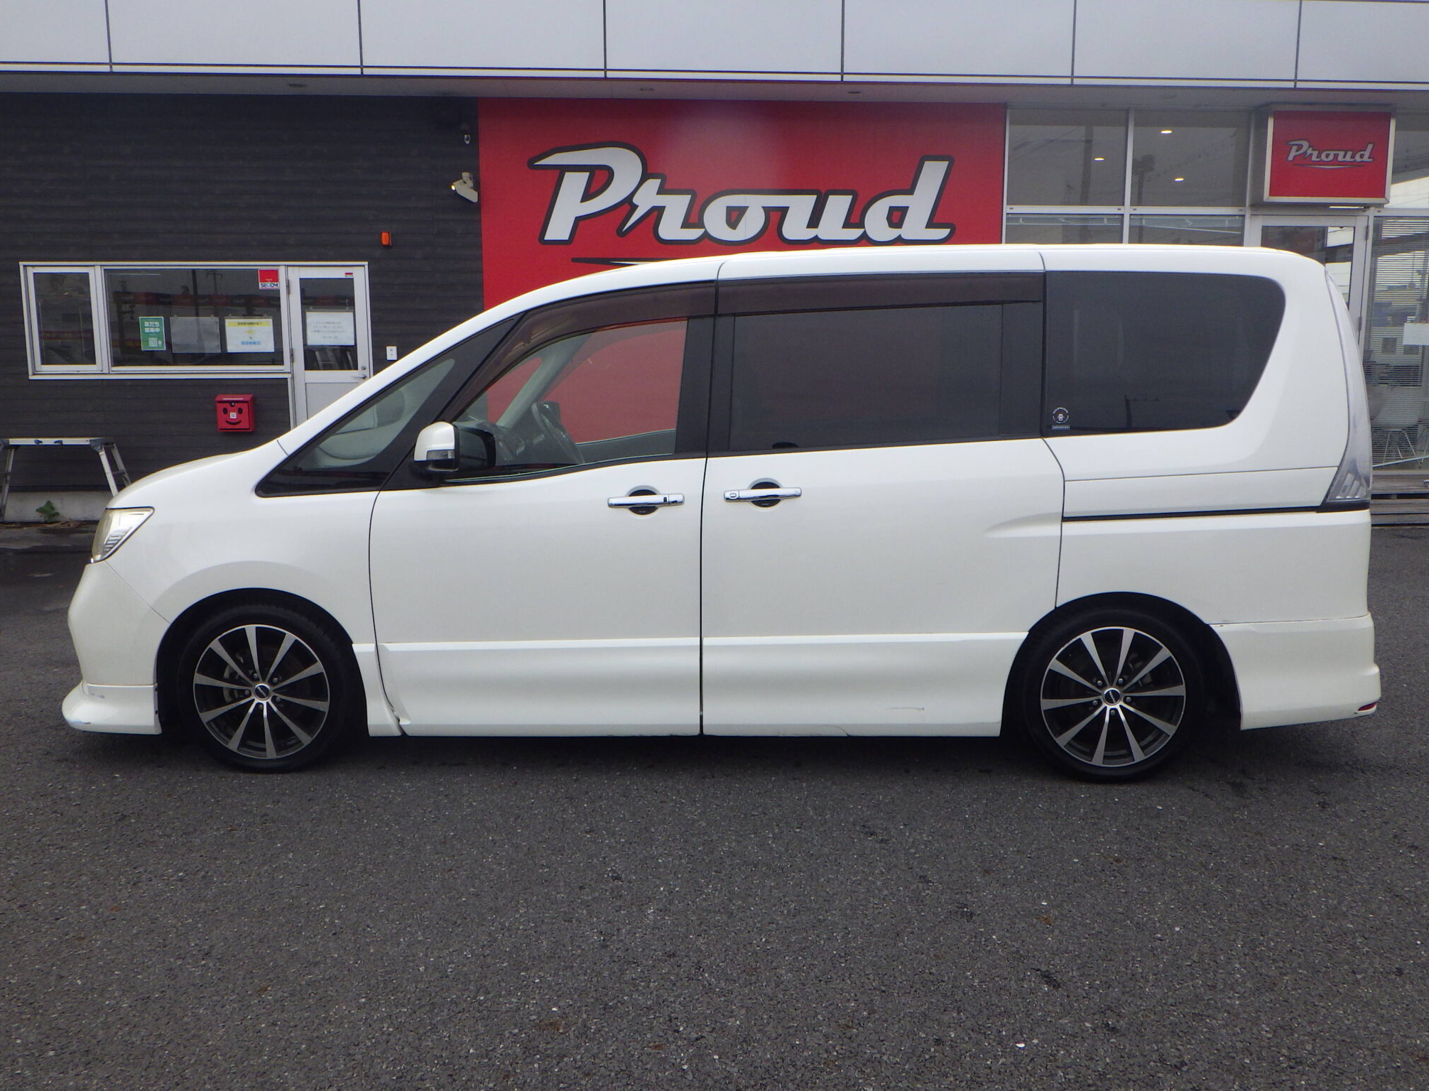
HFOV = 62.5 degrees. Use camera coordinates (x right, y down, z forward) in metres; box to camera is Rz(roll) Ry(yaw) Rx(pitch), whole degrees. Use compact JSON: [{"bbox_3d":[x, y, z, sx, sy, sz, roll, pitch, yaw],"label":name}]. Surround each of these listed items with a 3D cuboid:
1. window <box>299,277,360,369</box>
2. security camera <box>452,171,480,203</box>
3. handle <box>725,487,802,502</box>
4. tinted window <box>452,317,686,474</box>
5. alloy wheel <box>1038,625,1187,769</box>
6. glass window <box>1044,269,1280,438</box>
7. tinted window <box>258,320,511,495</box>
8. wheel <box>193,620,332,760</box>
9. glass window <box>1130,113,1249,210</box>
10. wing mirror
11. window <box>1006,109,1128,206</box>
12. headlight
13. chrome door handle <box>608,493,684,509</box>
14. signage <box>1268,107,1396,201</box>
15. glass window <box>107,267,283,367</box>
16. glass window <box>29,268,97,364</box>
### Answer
[{"bbox_3d":[-3.544,-2.041,10.809,0.496,0.848,0.060,-1,9,-4],"label":"window"},{"bbox_3d":[-2.236,-3.203,10.546,0.150,0.270,0.250,8,12,44],"label":"security camera"},{"bbox_3d":[0.157,-0.165,3.827,0.252,0.042,0.052,-3,9,3],"label":"handle"},{"bbox_3d":[-0.486,-0.479,3.873,0.810,0.530,0.100,0,9,2],"label":"tinted window"},{"bbox_3d":[1.323,0.493,3.970,0.478,0.478,0.180,0,9,2],"label":"alloy wheel"},{"bbox_3d":[1.459,-0.622,3.811,0.765,0.535,0.070,0,-3,2],"label":"glass window"},{"bbox_3d":[-1.107,-0.462,3.954,0.845,0.585,0.090,1,-4,10],"label":"tinted window"},{"bbox_3d":[-1.543,0.487,4.104,0.472,0.472,0.180,0,9,3],"label":"wheel"},{"bbox_3d":[4.574,-3.715,11.313,1.154,0.890,0.060,-1,9,-4],"label":"glass window"},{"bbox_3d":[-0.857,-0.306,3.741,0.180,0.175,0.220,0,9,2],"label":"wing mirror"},{"bbox_3d":[3.313,-3.644,11.065,1.138,0.875,0.060,-1,9,-4],"label":"window"},{"bbox_3d":[-2.082,-0.052,4.170,0.360,0.200,0.380,0,9,2],"label":"headlight"},{"bbox_3d":[-0.223,-0.147,3.848,0.252,0.042,0.052,-3,8,3],"label":"chrome door handle"},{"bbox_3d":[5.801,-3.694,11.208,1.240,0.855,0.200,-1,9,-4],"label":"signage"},{"bbox_3d":[-4.758,-2.087,10.783,1.550,0.887,0.060,-1,9,-4],"label":"glass window"},{"bbox_3d":[-5.914,-2.060,10.707,0.506,0.848,0.060,-1,9,-4],"label":"glass window"}]

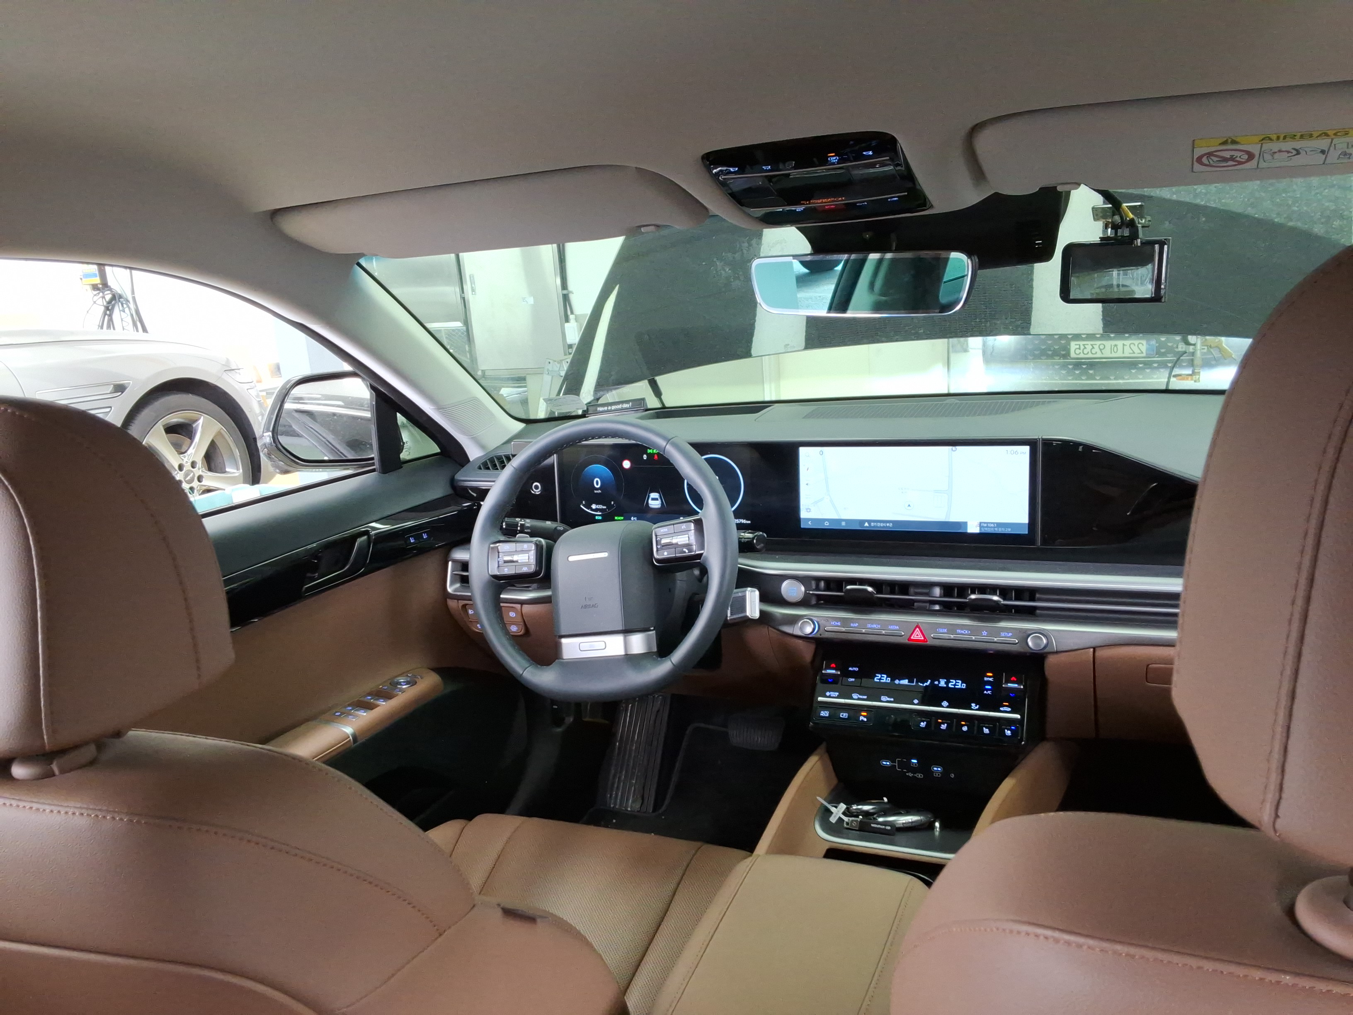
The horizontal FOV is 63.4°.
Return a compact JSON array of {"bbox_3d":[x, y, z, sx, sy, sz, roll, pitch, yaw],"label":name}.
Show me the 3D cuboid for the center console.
[{"bbox_3d":[0.288,0.286,1.334,0.275,0.205,0.210,1,16,24],"label":"center console"}]

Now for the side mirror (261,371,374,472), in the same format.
[{"bbox_3d":[-0.549,-0.155,1.807,0.240,0.165,0.130,-3,15,11],"label":"side mirror"}]

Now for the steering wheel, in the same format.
[{"bbox_3d":[-0.095,0.063,1.394,0.370,0.365,0.110,-7,-11,23],"label":"steering wheel"}]

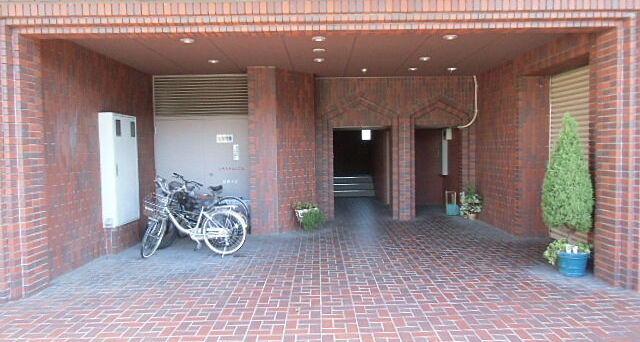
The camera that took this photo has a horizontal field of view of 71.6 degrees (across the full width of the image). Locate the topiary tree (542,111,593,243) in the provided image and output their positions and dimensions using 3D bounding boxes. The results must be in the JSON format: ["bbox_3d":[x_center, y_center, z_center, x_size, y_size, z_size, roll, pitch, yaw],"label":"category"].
[{"bbox_3d":[2.793,0.077,5.006,0.530,1.420,0.530,-1,3,0],"label":"topiary tree"}]

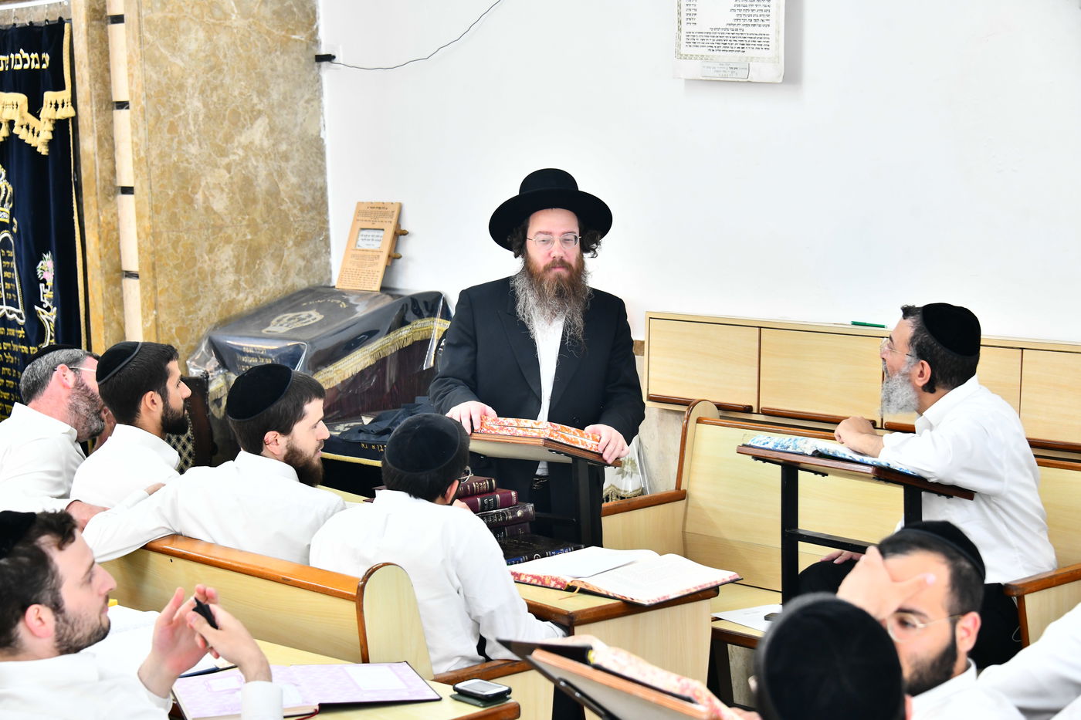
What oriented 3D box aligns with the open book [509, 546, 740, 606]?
[{"bbox_3d":[0.188,0.480,5.010,0.470,0.050,0.370,5,8,38],"label":"open book"}]

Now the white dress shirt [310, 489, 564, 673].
[{"bbox_3d":[-0.215,0.478,4.420,0.480,0.540,0.380,5,8,38],"label":"white dress shirt"}]

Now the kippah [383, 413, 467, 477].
[{"bbox_3d":[-0.239,0.151,4.300,0.160,0.065,0.160,-7,44,7],"label":"kippah"}]

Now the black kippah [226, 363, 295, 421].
[{"bbox_3d":[-0.608,0.060,4.650,0.165,0.070,0.165,-36,24,-12],"label":"black kippah"}]

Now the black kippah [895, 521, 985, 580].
[{"bbox_3d":[0.679,0.306,3.580,0.165,0.065,0.165,44,-20,-31],"label":"black kippah"}]

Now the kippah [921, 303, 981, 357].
[{"bbox_3d":[0.945,-0.072,4.950,0.170,0.075,0.170,39,10,-5],"label":"kippah"}]

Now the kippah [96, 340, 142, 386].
[{"bbox_3d":[-0.990,0.000,5.050,0.150,0.062,0.150,-45,8,-6],"label":"kippah"}]

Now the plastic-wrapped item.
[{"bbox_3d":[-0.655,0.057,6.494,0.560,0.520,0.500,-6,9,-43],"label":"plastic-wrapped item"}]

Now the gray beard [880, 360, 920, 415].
[{"bbox_3d":[0.804,0.064,4.850,0.105,0.125,0.130,9,9,19],"label":"gray beard"}]

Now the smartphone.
[{"bbox_3d":[-0.104,0.589,3.835,0.066,0.014,0.100,-6,9,-43],"label":"smartphone"}]

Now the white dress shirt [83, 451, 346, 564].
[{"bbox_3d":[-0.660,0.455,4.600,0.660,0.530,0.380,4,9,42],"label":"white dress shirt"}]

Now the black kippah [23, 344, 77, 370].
[{"bbox_3d":[-1.188,-0.010,5.250,0.155,0.060,0.155,-17,-7,-6],"label":"black kippah"}]

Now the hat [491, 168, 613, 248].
[{"bbox_3d":[0.028,-0.420,5.870,0.335,0.140,0.360,-3,-24,0],"label":"hat"}]

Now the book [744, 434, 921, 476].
[{"bbox_3d":[0.735,0.234,5.113,0.290,0.050,0.420,14,-4,-41],"label":"book"}]

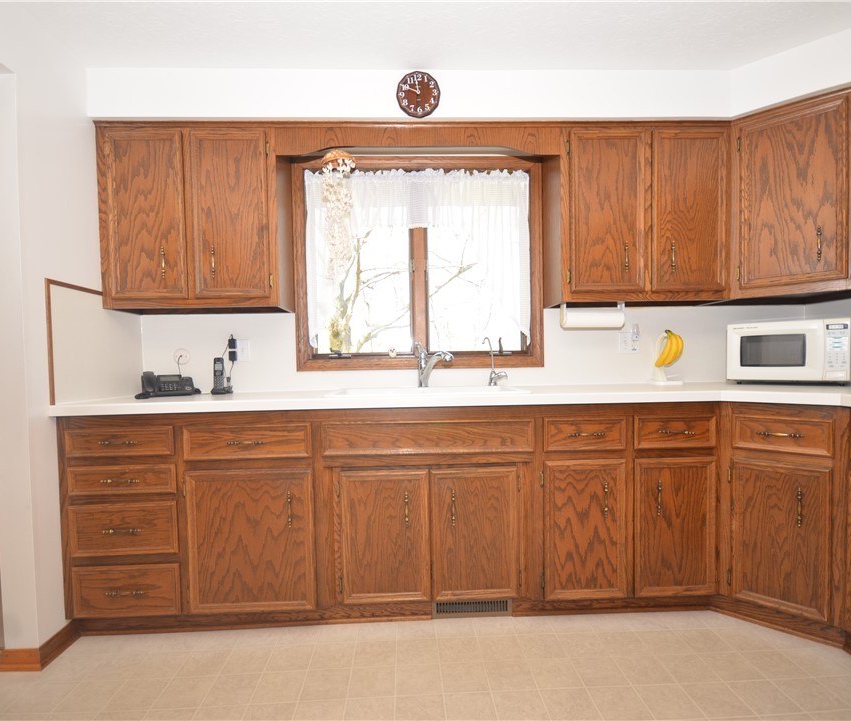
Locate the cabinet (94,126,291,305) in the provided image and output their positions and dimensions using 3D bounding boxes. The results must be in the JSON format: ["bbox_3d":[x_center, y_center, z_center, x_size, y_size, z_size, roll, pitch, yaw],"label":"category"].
[{"bbox_3d":[-1.053,-0.638,2.143,0.770,0.800,0.315,-1,1,-2],"label":"cabinet"}]

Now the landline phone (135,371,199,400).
[{"bbox_3d":[-1.200,0.109,2.120,0.245,0.112,0.185,-1,1,-14],"label":"landline phone"}]

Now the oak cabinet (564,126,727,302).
[{"bbox_3d":[0.992,-0.665,2.195,0.771,0.782,0.318,-1,1,-2],"label":"oak cabinet"}]

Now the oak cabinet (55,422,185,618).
[{"bbox_3d":[-1.171,0.584,2.002,0.439,0.782,0.595,-1,1,-2],"label":"oak cabinet"}]

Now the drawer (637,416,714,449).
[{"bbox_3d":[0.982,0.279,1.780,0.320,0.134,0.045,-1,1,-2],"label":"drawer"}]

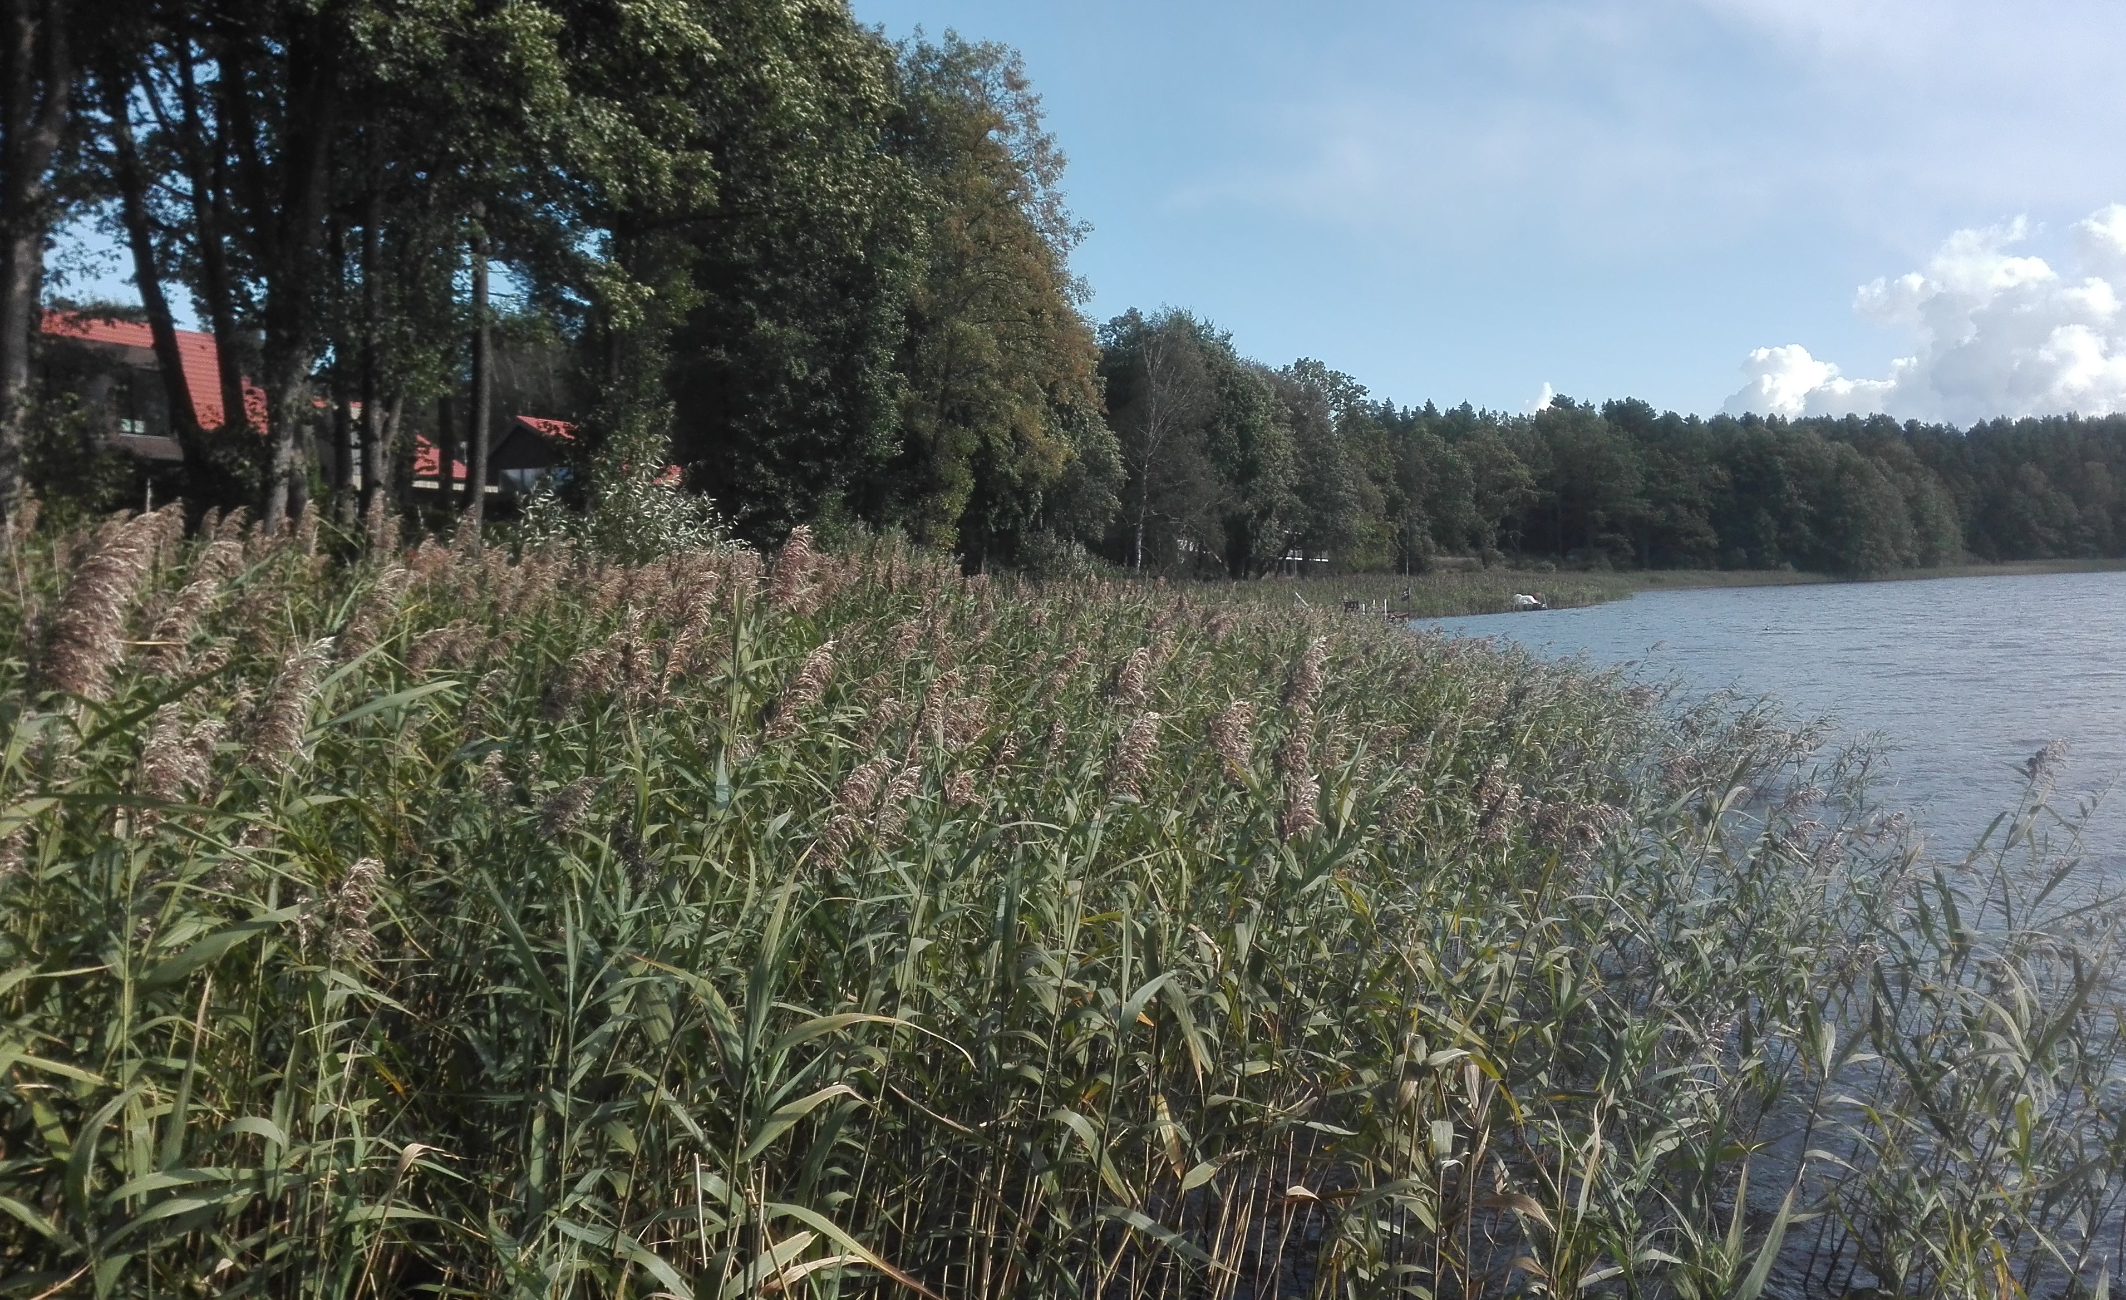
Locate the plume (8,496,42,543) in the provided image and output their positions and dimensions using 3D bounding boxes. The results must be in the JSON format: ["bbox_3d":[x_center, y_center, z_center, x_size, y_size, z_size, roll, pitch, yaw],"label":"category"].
[{"bbox_3d":[-4.762,-0.597,7.600,0.131,0.219,0.118,10,3,0],"label":"plume"}]

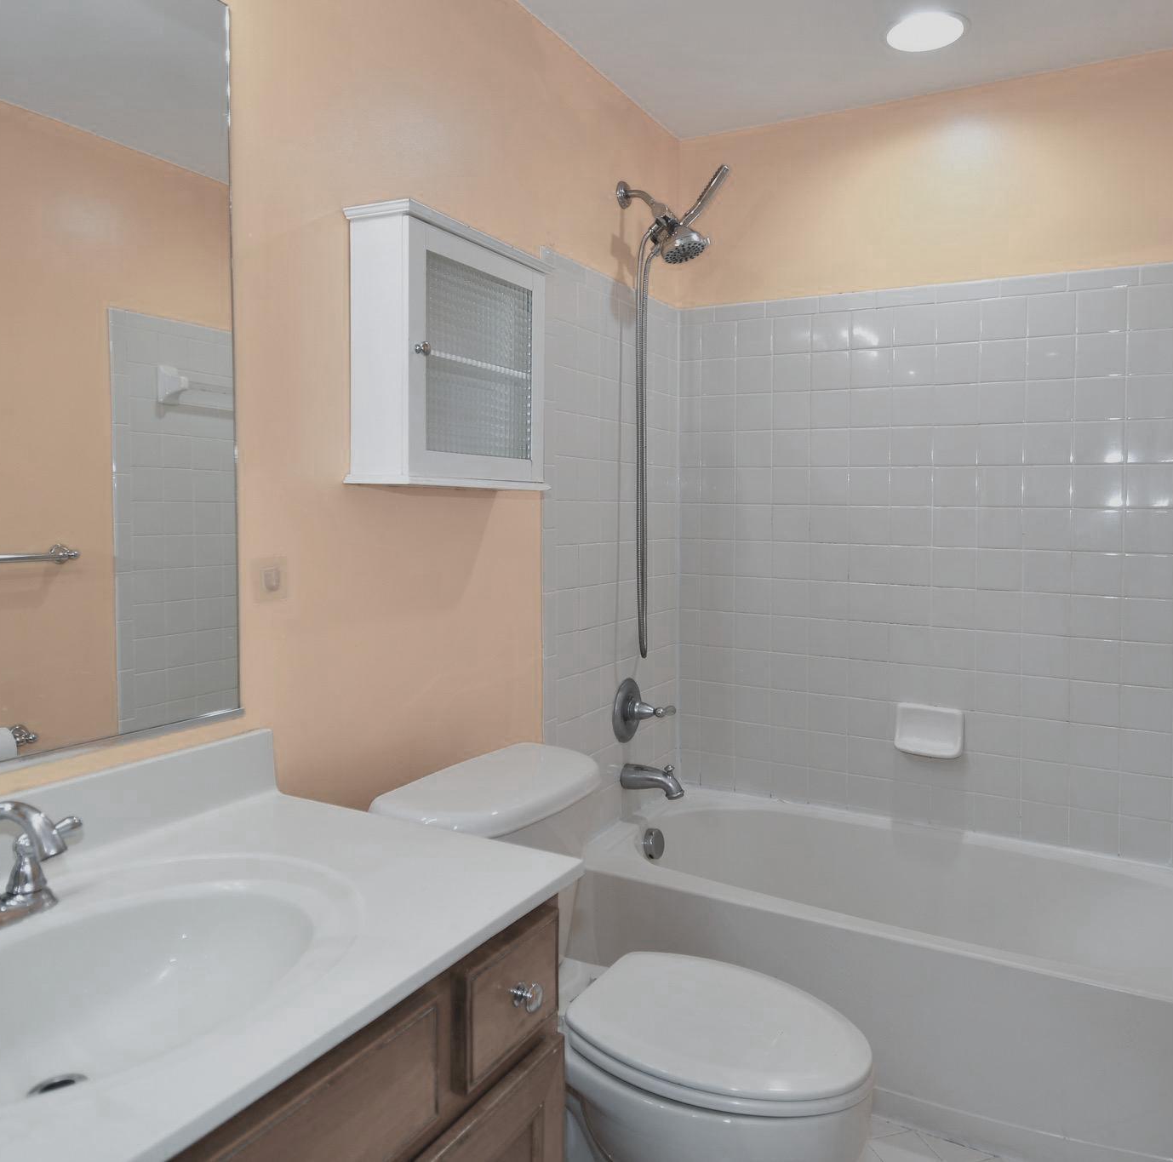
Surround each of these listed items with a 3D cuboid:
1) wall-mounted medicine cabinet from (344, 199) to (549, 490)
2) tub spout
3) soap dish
[{"bbox_3d":[-0.239,-0.404,1.638,0.150,0.455,0.427,3,5,30],"label":"wall-mounted medicine cabinet"},{"bbox_3d":[0.188,0.542,2.388,0.168,0.089,0.064,3,5,30],"label":"tub spout"},{"bbox_3d":[0.918,0.403,2.340,0.165,0.118,0.055,3,5,30],"label":"soap dish"}]

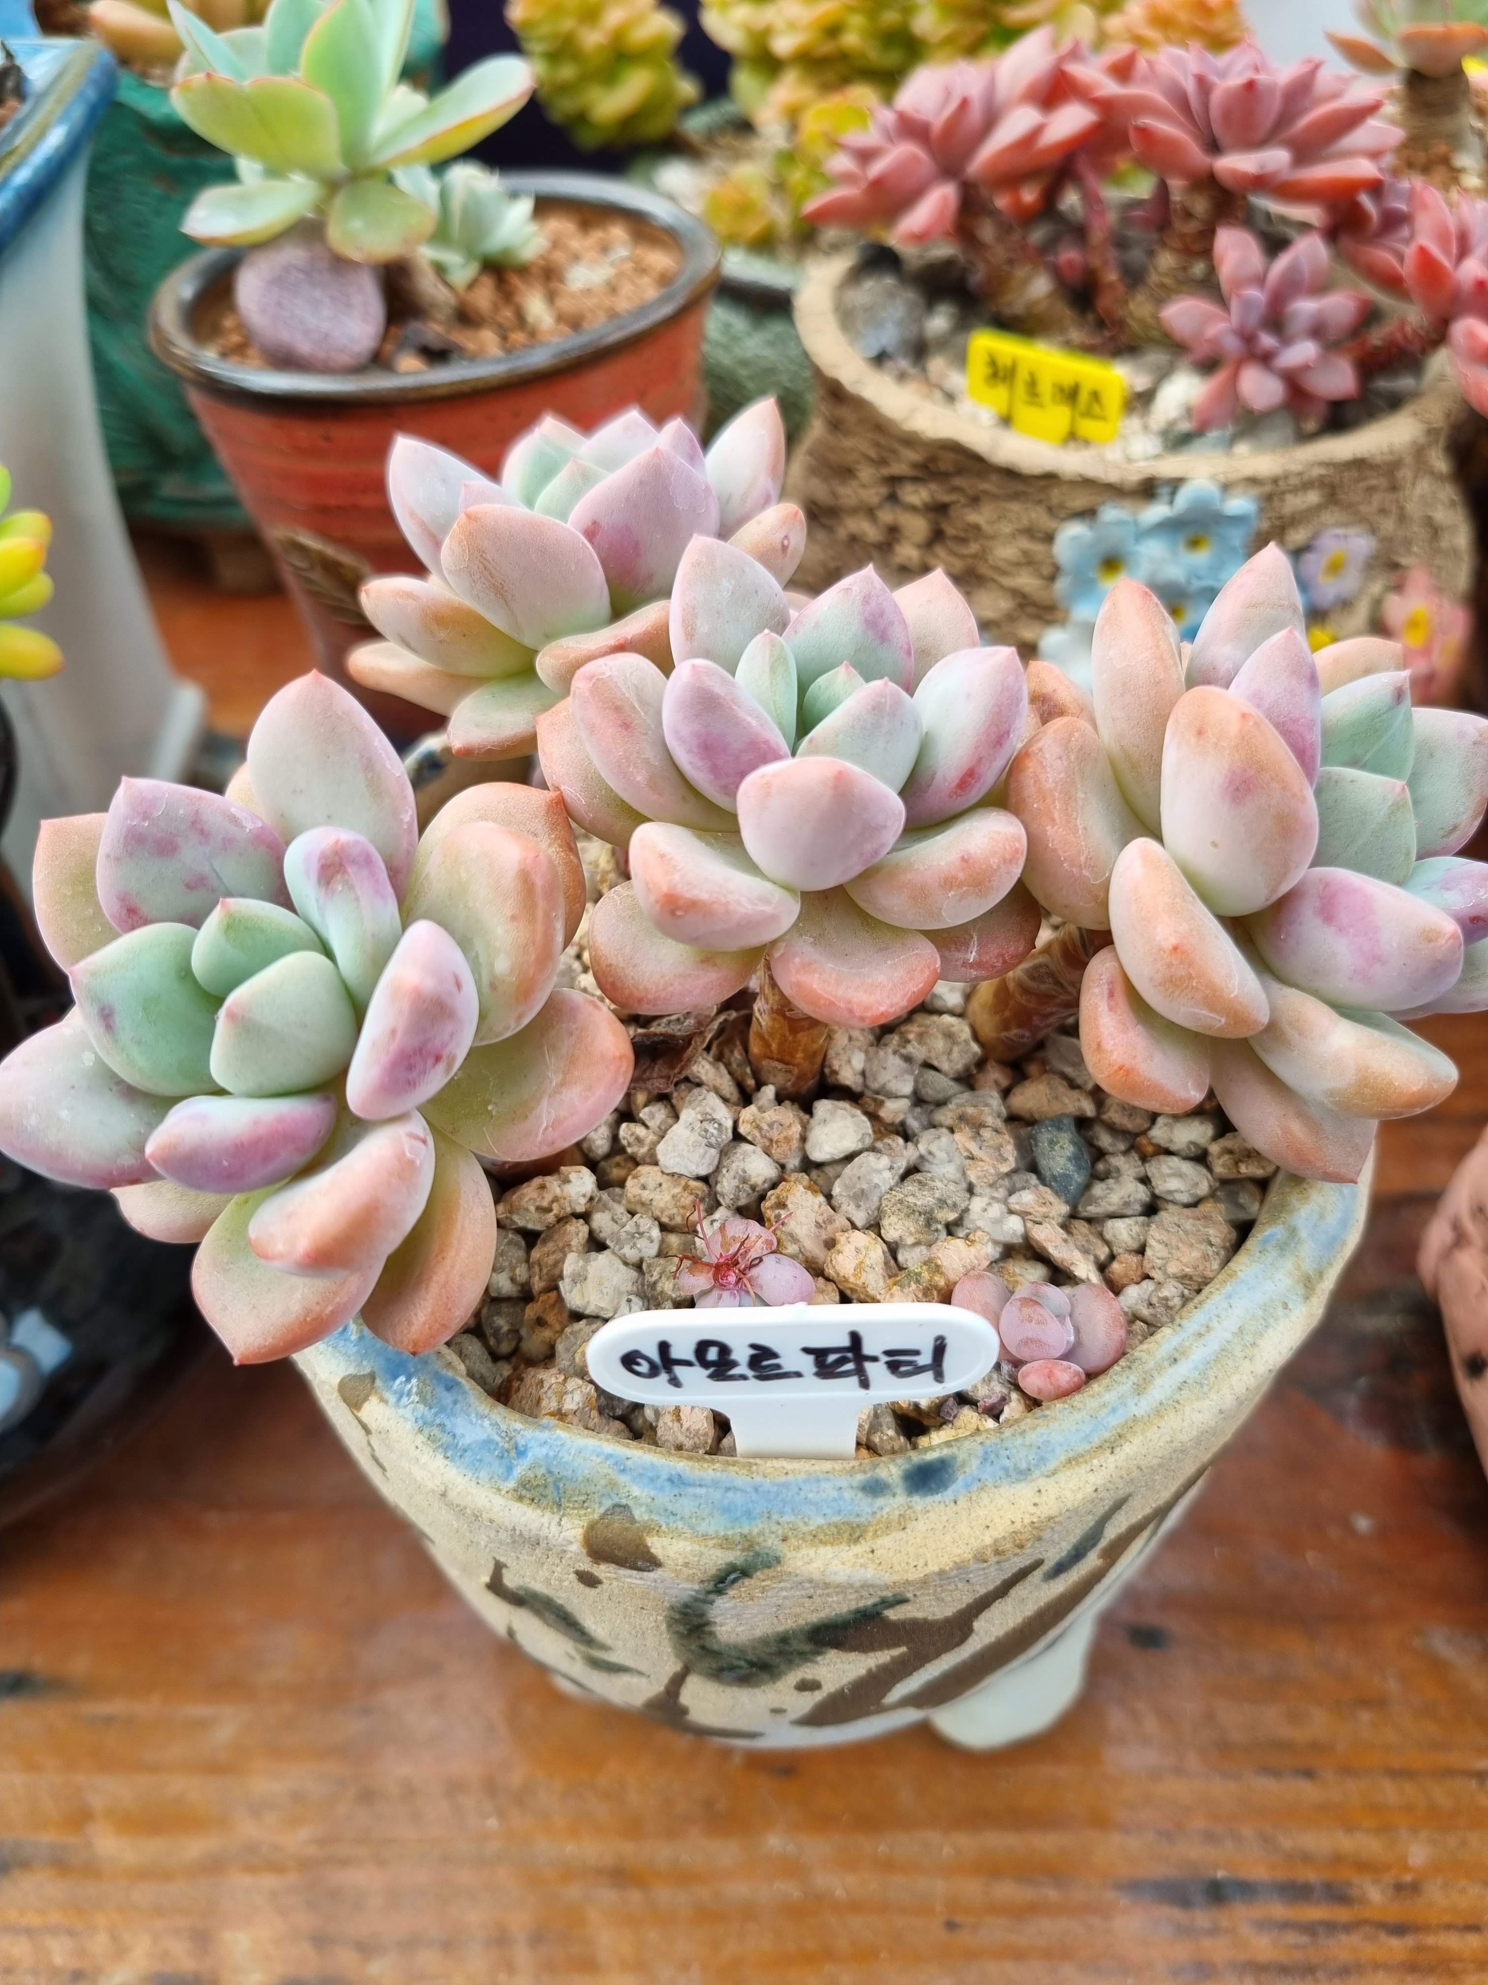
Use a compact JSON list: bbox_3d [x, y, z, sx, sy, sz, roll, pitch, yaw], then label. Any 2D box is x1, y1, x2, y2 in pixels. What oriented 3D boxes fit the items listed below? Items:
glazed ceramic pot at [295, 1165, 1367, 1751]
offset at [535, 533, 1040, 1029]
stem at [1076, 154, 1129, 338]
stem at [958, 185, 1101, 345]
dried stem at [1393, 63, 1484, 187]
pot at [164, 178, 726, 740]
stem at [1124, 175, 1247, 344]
[{"bbox_3d":[0.008,0.039,0.228,0.142,0.116,0.142,-2,47,2],"label":"glazed ceramic pot"},{"bbox_3d":[0.005,-0.023,0.161,0.052,0.038,0.049,-3,47,0],"label":"offset"},{"bbox_3d":[0.071,-0.147,0.295,0.009,0.033,0.009,-3,47,0],"label":"stem"},{"bbox_3d":[0.056,-0.144,0.295,0.026,0.025,0.020,-3,47,0],"label":"stem"},{"bbox_3d":[0.166,-0.206,0.355,0.015,0.022,0.015,-3,47,0],"label":"dried stem"},{"bbox_3d":[-0.071,-0.136,0.395,0.132,0.112,0.132,-2,47,2],"label":"pot"},{"bbox_3d":[0.087,-0.144,0.295,0.020,0.027,0.018,-3,47,0],"label":"stem"}]

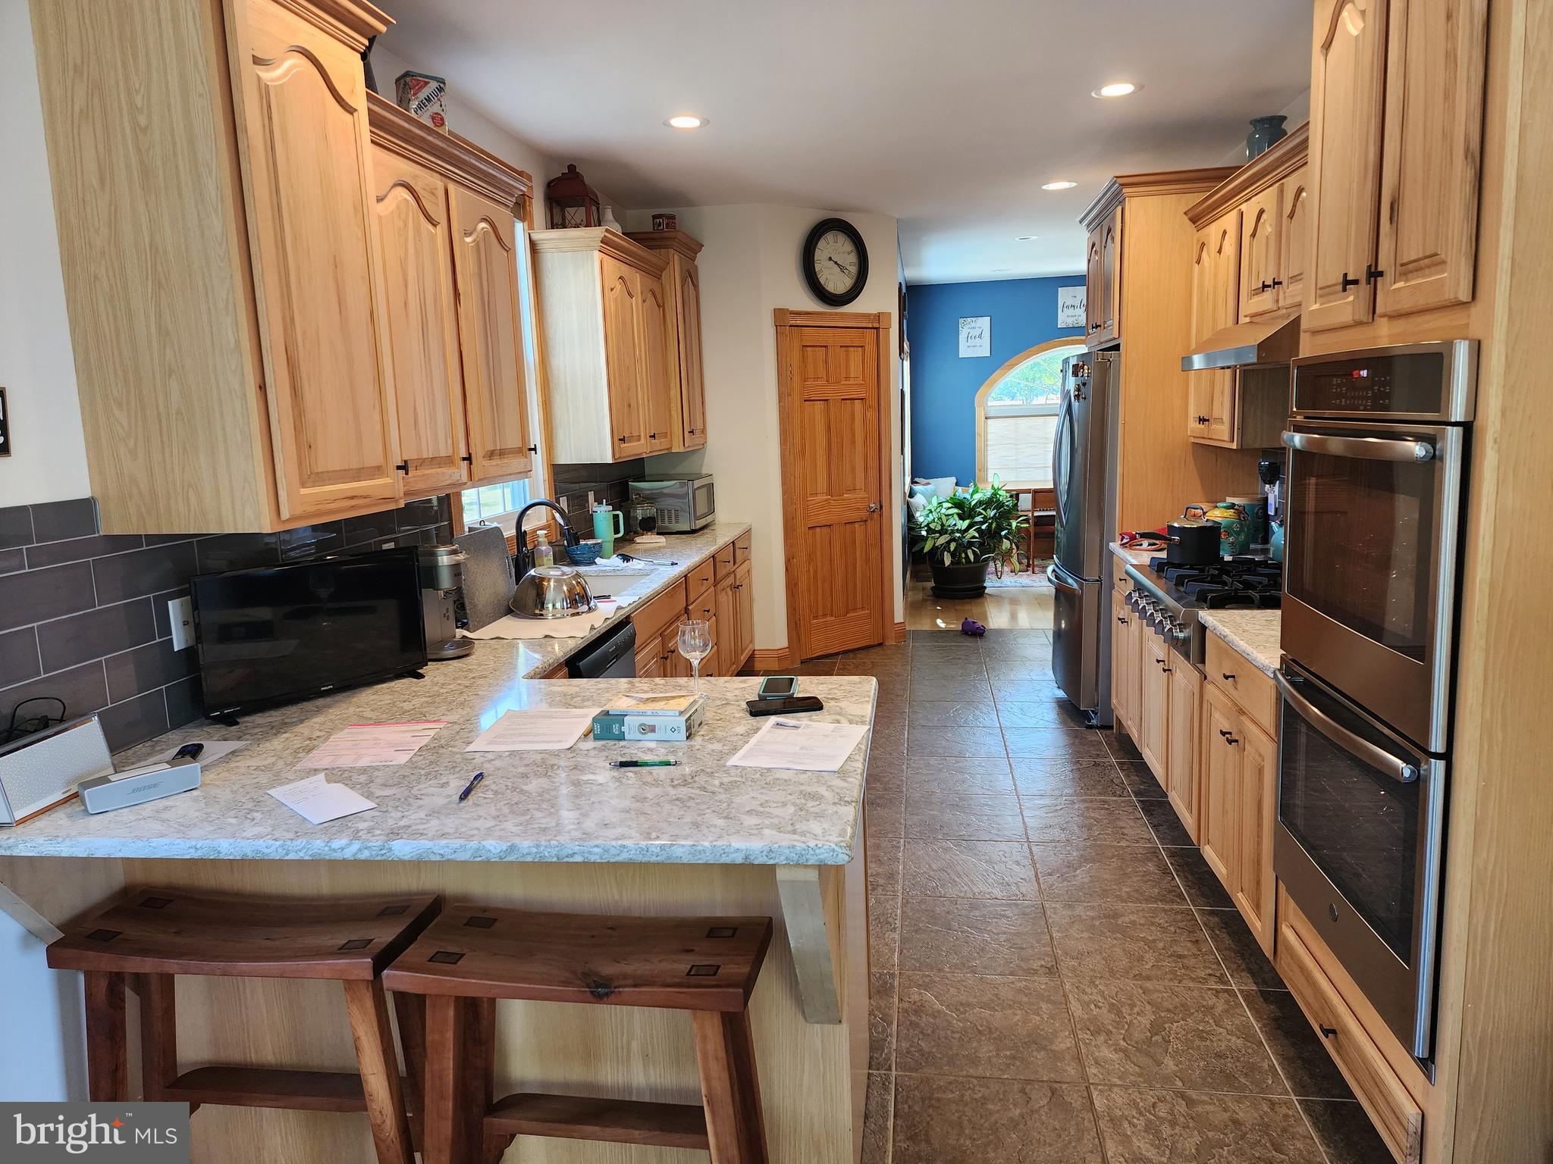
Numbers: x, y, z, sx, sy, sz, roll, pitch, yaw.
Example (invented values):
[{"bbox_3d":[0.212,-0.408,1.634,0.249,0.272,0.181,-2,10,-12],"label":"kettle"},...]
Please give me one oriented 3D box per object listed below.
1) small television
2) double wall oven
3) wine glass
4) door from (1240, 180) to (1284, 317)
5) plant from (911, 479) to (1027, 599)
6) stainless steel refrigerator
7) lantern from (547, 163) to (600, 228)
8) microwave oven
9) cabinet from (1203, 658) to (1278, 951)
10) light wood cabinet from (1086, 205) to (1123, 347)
[{"bbox_3d":[-1.119,0.119,2.515,0.120,0.345,0.555,5,12,38],"label":"small television"},{"bbox_3d":[1.428,0.187,2.084,0.630,1.292,0.755,-1,9,8],"label":"double wall oven"},{"bbox_3d":[-0.190,0.182,2.427,0.082,0.180,0.082,-1,9,8],"label":"wine glass"},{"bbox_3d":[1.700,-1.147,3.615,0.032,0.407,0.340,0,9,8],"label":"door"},{"bbox_3d":[1.608,-0.382,8.691,0.950,0.970,0.850,-1,9,8],"label":"plant"},{"bbox_3d":[1.794,-0.242,5.219,0.800,1.784,0.910,-1,9,8],"label":"stainless steel refrigerator"},{"bbox_3d":[-0.891,-1.675,4.578,0.188,0.335,0.185,-1,9,8],"label":"lantern"},{"bbox_3d":[-0.610,-0.449,6.050,0.380,0.303,0.480,-1,9,8],"label":"microwave oven"},{"bbox_3d":[1.587,0.581,2.865,0.588,0.665,0.715,-1,9,8],"label":"cabinet"},{"bbox_3d":[1.871,-1.463,4.989,0.608,0.610,0.960,-1,9,8],"label":"light wood cabinet"}]

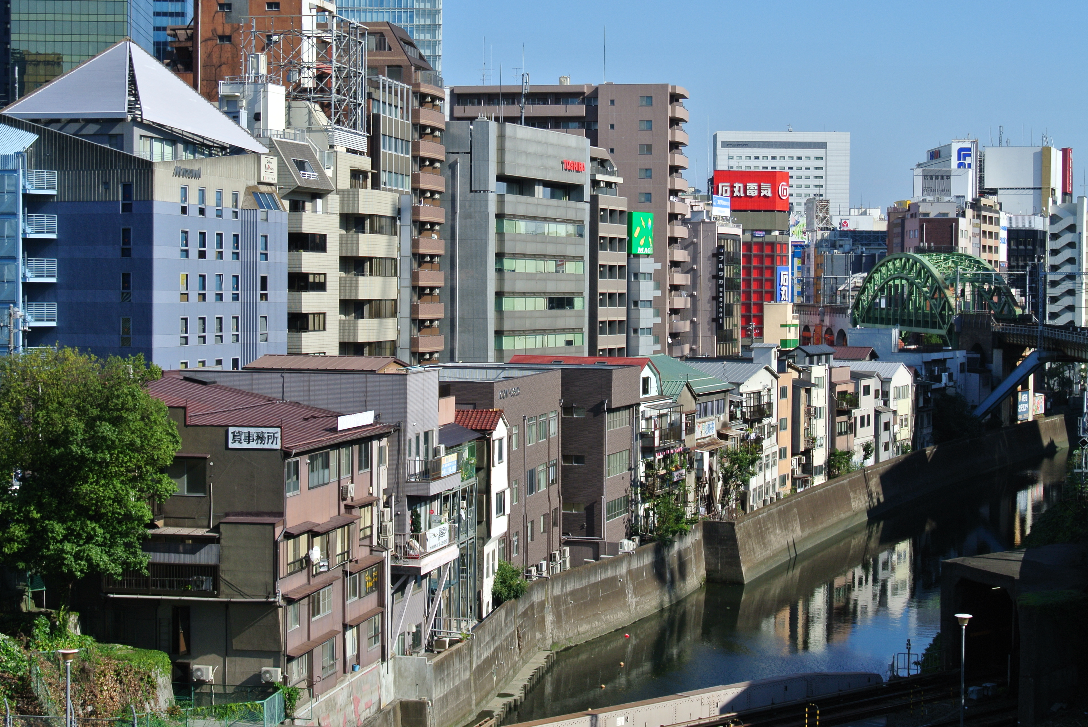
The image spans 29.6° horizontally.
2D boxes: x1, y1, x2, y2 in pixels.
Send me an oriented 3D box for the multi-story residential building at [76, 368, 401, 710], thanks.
[{"bbox_3d":[-13.380,7.036,87.993,9.800,12.400,14.200,1,2,12],"label":"multi-story residential building"}]

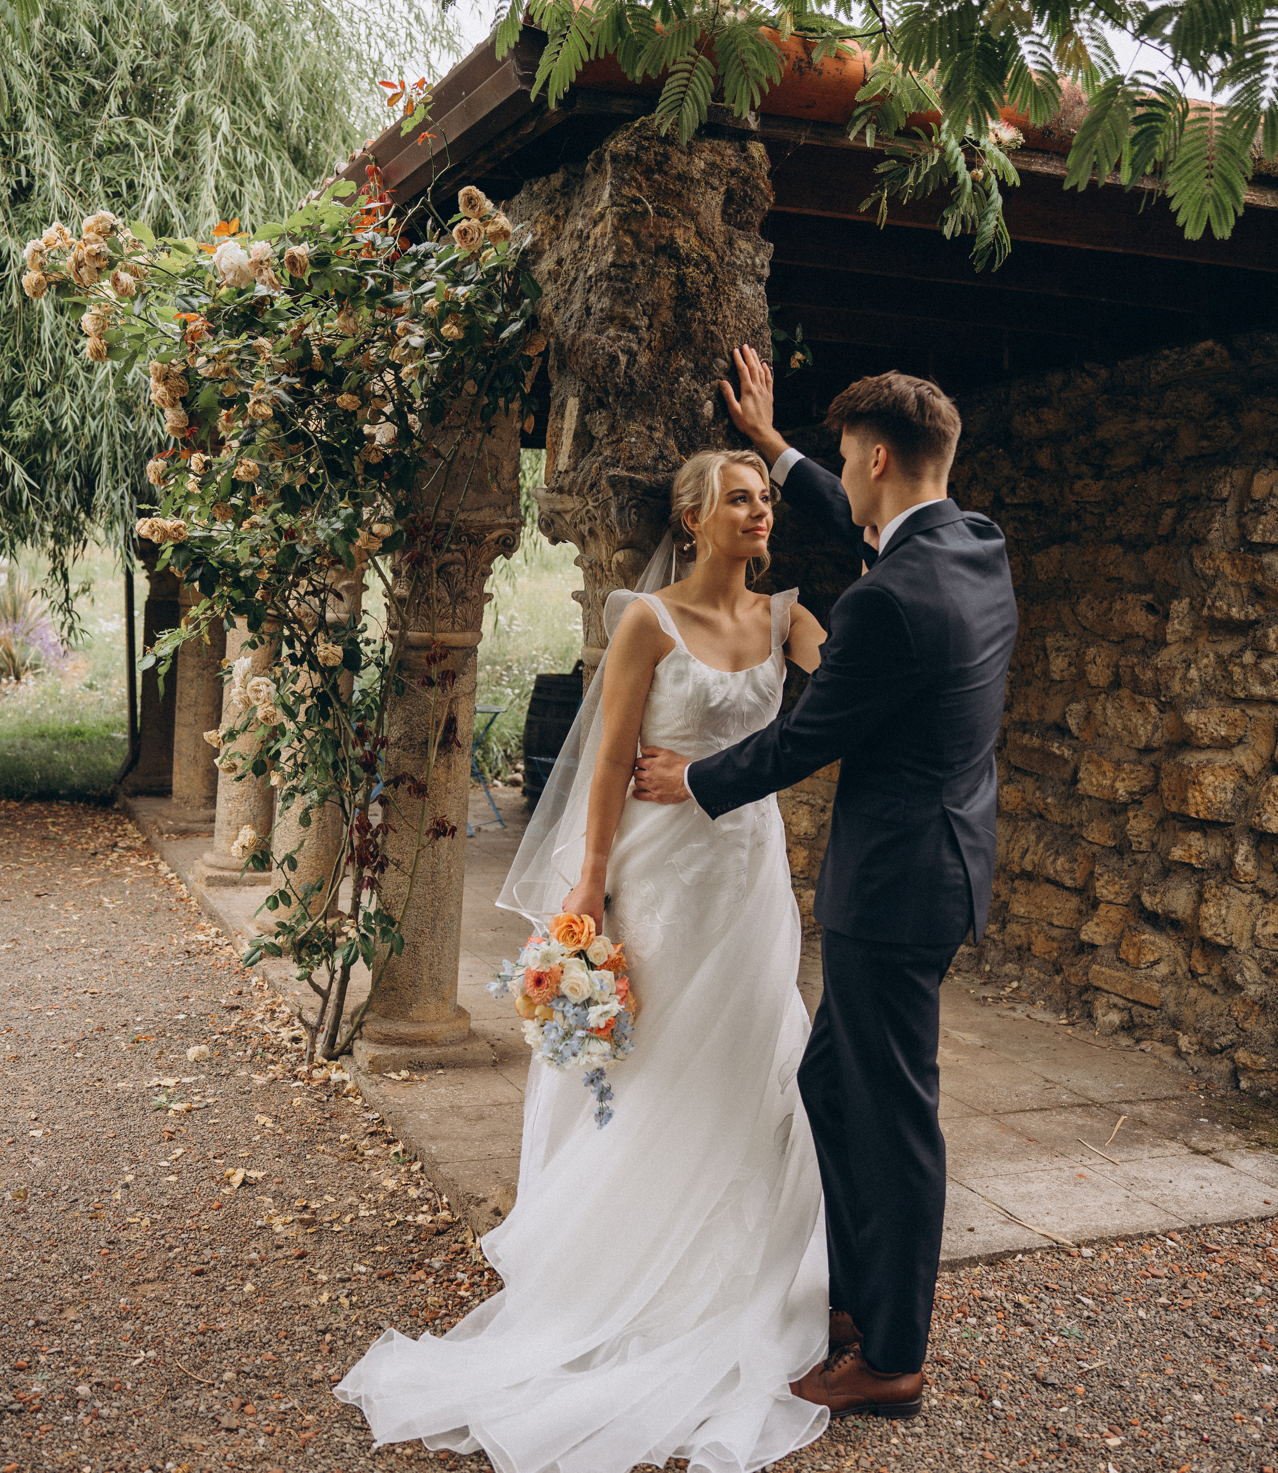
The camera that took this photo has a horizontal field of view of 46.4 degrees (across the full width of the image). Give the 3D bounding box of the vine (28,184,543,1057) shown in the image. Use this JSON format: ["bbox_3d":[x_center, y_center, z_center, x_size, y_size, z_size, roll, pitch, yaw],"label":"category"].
[{"bbox_3d":[-1.077,-0.260,4.342,1.330,2.470,1.000,1,5,-26],"label":"vine"}]

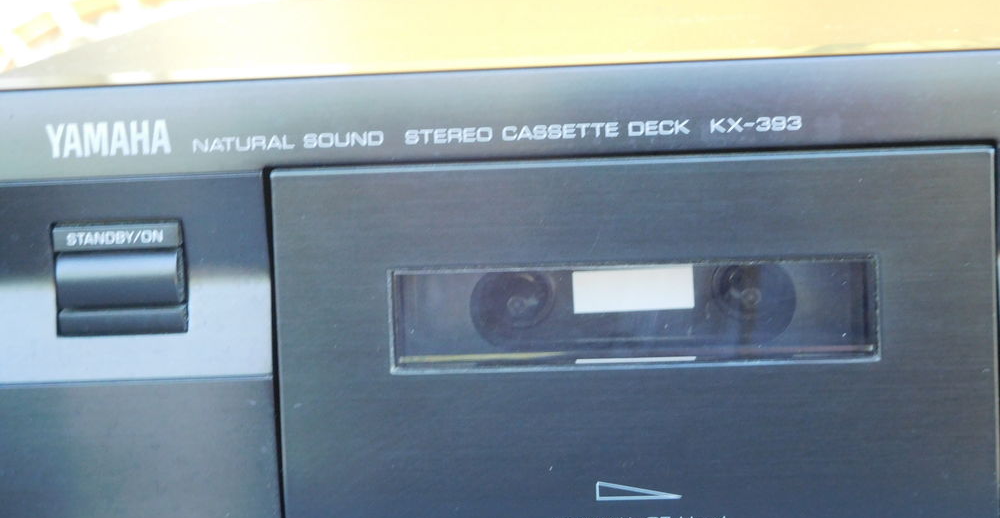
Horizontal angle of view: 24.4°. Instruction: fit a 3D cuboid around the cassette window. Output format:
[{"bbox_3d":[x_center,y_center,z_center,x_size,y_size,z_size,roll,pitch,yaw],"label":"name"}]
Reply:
[{"bbox_3d":[0.024,0.010,0.414,0.086,0.018,0.007,-2,10,4],"label":"cassette window"}]

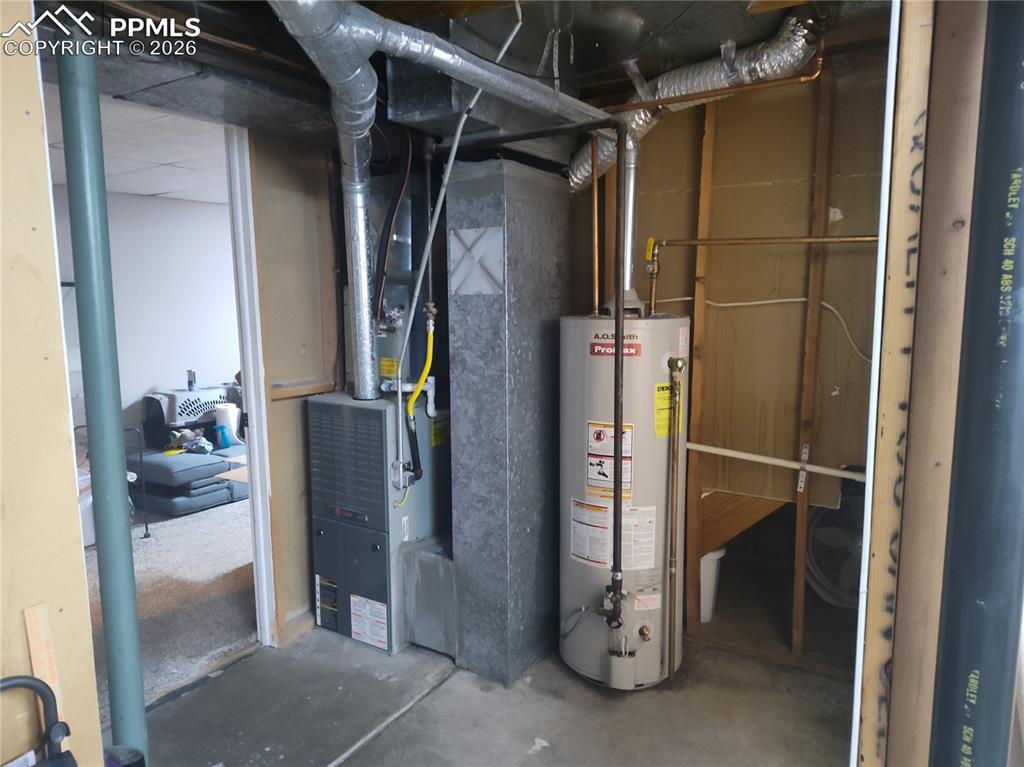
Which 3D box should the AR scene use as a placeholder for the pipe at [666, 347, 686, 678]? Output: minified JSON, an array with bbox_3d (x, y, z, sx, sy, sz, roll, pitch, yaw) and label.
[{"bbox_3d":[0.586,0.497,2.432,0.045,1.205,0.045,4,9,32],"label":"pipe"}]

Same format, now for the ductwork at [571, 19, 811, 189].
[{"bbox_3d":[0.591,-0.988,2.508,0.970,0.450,0.190,4,9,32],"label":"ductwork"}]

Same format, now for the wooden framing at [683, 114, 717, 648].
[{"bbox_3d":[0.768,-0.069,2.754,0.038,2.220,0.089,4,9,32],"label":"wooden framing"}]

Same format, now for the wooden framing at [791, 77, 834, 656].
[{"bbox_3d":[1.120,-0.048,2.534,0.038,2.230,0.089,4,9,32],"label":"wooden framing"}]

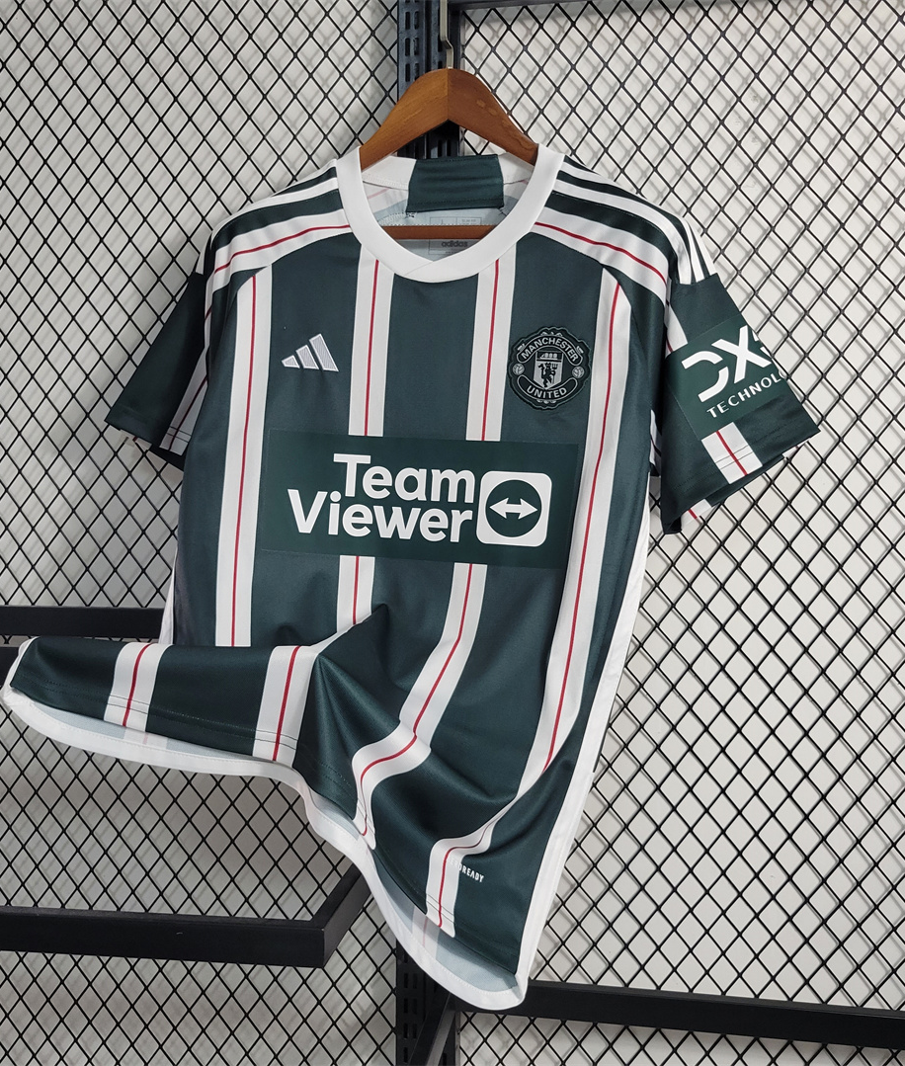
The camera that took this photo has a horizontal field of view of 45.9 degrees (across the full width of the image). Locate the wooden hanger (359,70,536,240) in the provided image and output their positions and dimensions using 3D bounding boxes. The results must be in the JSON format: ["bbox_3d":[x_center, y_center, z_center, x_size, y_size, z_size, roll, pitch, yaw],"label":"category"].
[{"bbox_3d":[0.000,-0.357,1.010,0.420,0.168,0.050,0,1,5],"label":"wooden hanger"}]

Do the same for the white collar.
[{"bbox_3d":[-0.003,-0.292,0.990,0.213,0.138,0.120,0,1,9],"label":"white collar"}]

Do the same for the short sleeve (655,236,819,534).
[{"bbox_3d":[0.258,-0.138,0.980,0.150,0.270,0.110,0,1,7],"label":"short sleeve"}]

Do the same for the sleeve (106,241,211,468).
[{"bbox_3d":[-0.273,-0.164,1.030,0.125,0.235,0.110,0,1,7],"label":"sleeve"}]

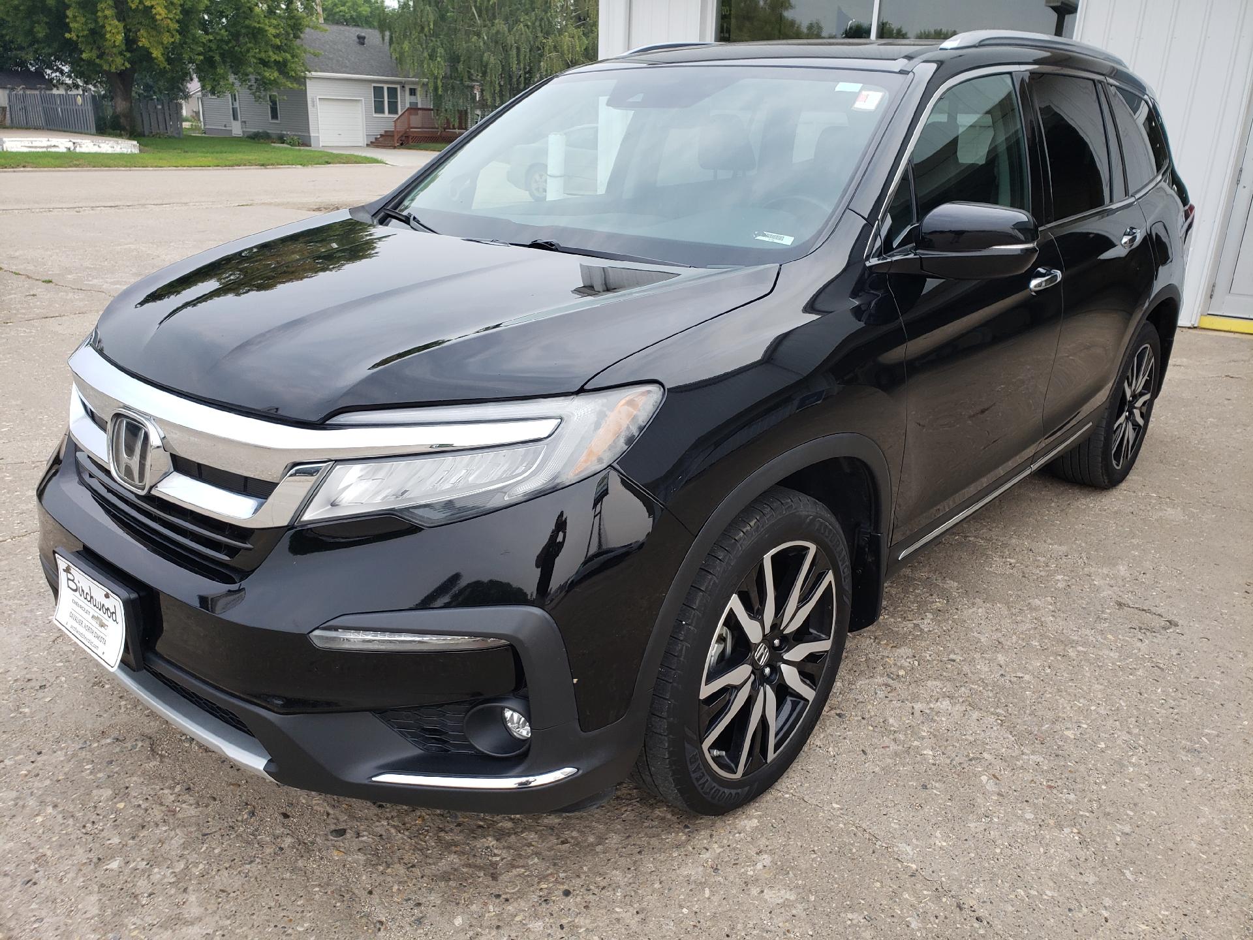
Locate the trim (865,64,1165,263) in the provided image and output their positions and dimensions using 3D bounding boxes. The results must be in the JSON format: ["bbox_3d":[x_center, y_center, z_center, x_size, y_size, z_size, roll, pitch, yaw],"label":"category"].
[{"bbox_3d":[1.411,-1.067,3.116,0.210,0.505,2.880,16,25,39],"label":"trim"}]

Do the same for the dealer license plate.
[{"bbox_3d":[-1.085,0.283,1.883,0.305,0.152,0.020,16,11,39],"label":"dealer license plate"}]

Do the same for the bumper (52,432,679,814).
[{"bbox_3d":[-0.816,0.153,2.140,1.950,0.720,0.635,18,26,38],"label":"bumper"}]

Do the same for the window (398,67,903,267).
[{"bbox_3d":[0.008,-0.896,2.724,1.520,0.105,0.878,18,61,38],"label":"window"}]

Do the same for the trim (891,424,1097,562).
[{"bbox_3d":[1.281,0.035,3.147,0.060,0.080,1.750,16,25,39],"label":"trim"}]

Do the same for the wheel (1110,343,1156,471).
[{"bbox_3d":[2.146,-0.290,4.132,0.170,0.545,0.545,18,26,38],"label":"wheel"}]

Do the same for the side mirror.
[{"bbox_3d":[0.728,-0.511,2.139,0.255,0.190,0.380,16,25,39],"label":"side mirror"}]

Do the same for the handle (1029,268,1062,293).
[{"bbox_3d":[1.212,-0.565,2.747,0.055,0.050,0.230,18,26,38],"label":"handle"}]

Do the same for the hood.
[{"bbox_3d":[-0.604,-0.393,2.229,1.640,0.235,1.080,16,25,39],"label":"hood"}]

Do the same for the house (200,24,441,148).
[{"bbox_3d":[-16.028,-20.222,49.243,9.200,6.100,8.400,15,24,34],"label":"house"}]

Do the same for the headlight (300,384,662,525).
[{"bbox_3d":[-0.244,-0.027,1.644,0.637,0.250,0.190,2,20,3],"label":"headlight"}]

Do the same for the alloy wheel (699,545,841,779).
[{"bbox_3d":[0.253,0.399,2.151,0.200,0.544,0.544,16,25,39],"label":"alloy wheel"}]

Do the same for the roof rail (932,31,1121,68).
[{"bbox_3d":[1.520,-1.480,3.342,0.090,0.100,1.920,18,26,38],"label":"roof rail"}]

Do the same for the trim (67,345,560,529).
[{"bbox_3d":[-0.848,-0.106,2.035,1.580,0.210,0.440,16,25,39],"label":"trim"}]

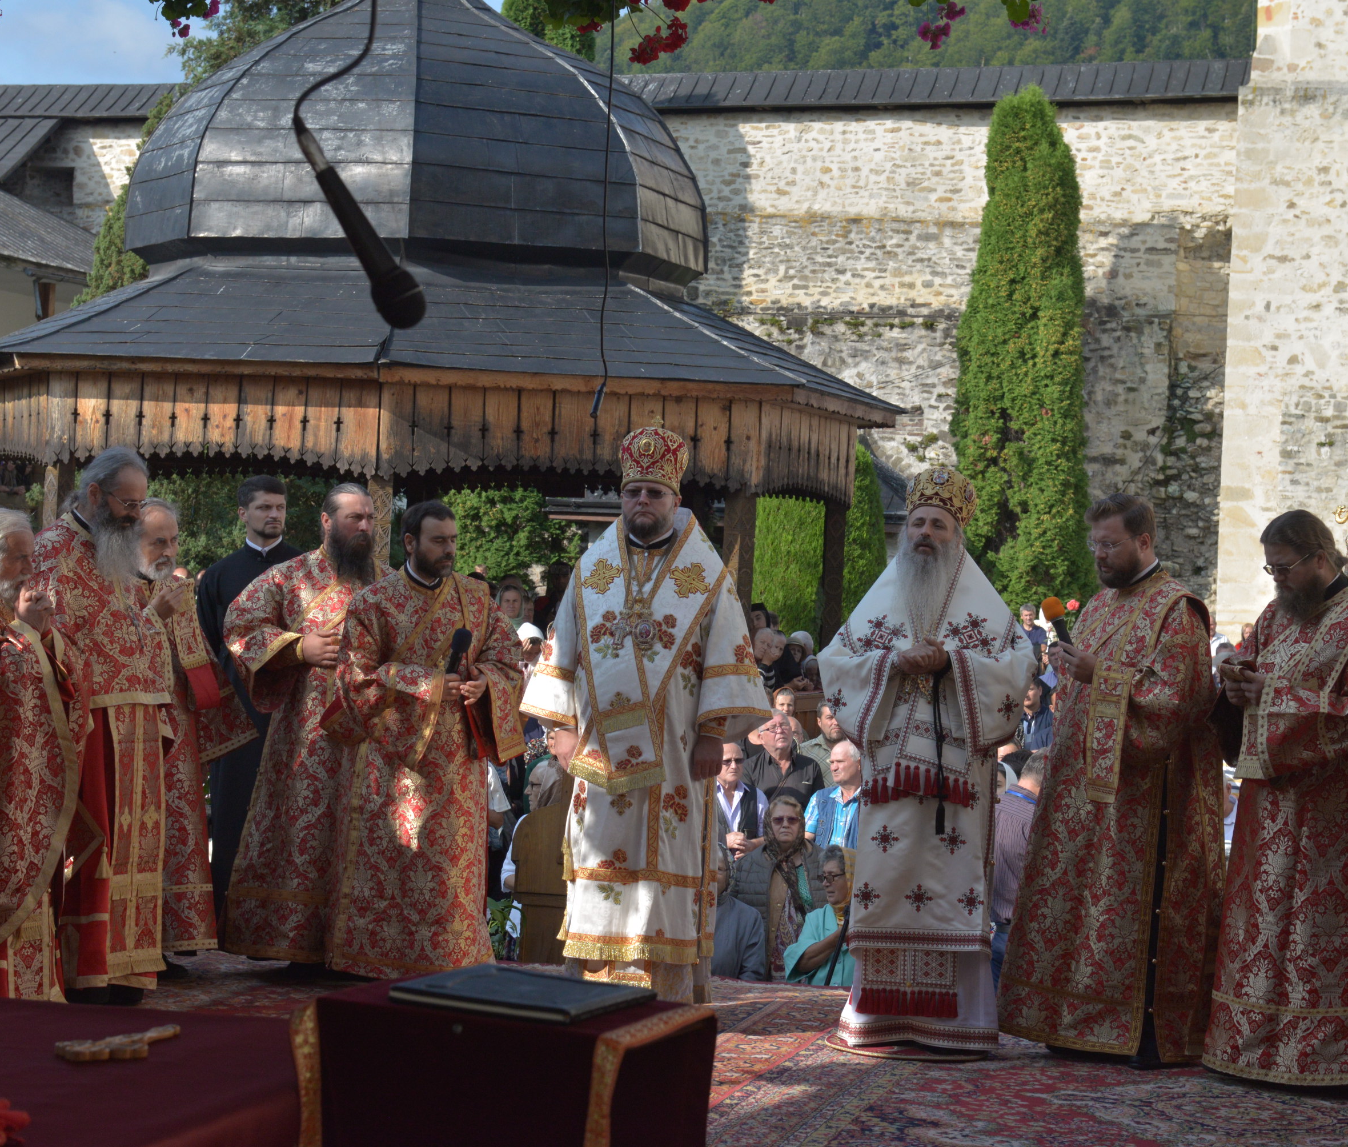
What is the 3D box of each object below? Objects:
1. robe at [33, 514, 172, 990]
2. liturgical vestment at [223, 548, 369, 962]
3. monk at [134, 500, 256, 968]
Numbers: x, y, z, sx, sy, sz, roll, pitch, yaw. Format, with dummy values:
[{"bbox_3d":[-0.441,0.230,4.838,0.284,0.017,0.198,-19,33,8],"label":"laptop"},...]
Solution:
[{"bbox_3d":[-1.851,0.580,10.800,0.460,1.530,0.570,1,-2,37],"label":"robe"},{"bbox_3d":[-1.315,0.647,12.100,0.700,1.480,0.520,3,-2,-41],"label":"liturgical vestment"},{"bbox_3d":[-1.803,0.579,11.950,0.480,1.680,0.580,2,1,38],"label":"monk"}]

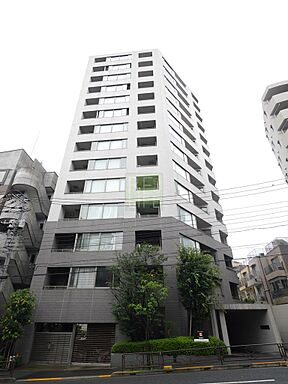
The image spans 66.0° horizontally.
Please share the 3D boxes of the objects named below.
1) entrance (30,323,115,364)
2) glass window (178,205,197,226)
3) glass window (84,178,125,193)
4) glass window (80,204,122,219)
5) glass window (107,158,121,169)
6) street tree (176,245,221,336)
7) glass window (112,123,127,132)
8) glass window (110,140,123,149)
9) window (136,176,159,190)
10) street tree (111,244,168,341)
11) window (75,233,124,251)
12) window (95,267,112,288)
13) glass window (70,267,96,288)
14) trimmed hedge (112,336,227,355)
[{"bbox_3d":[-5.015,10.872,15.994,6.100,2.470,0.300,-3,-34,4],"label":"entrance"},{"bbox_3d":[4.490,2.706,23.017,0.150,1.647,3.325,-28,-43,34],"label":"glass window"},{"bbox_3d":[-4.091,-0.582,23.595,4.392,1.677,0.150,-3,-34,4],"label":"glass window"},{"bbox_3d":[-4.196,1.950,21.777,4.126,1.610,0.120,-3,-33,4],"label":"glass window"},{"bbox_3d":[-3.308,-3.138,24.969,1.430,1.437,0.120,-3,-33,4],"label":"glass window"},{"bbox_3d":[4.287,7.414,16.798,3.233,7.259,2.989,-3,-34,4],"label":"street tree"},{"bbox_3d":[-3.093,-8.080,28.139,1.941,1.548,0.120,-3,-33,4],"label":"glass window"},{"bbox_3d":[-3.293,-5.603,26.560,1.458,1.411,0.120,-3,-33,4],"label":"glass window"},{"bbox_3d":[0.431,-0.770,22.970,2.287,1.647,0.150,-3,-34,4],"label":"window"},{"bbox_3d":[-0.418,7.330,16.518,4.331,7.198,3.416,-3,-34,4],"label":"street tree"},{"bbox_3d":[-4.096,4.520,20.106,4.338,1.748,0.120,-3,-33,4],"label":"window"},{"bbox_3d":[-3.259,7.043,18.387,1.443,1.624,0.120,-3,-33,4],"label":"window"},{"bbox_3d":[-5.099,7.166,18.504,2.302,1.647,0.120,-3,-33,4],"label":"glass window"},{"bbox_3d":[1.546,10.215,14.815,7.473,0.915,1.098,-3,-34,4],"label":"trimmed hedge"}]

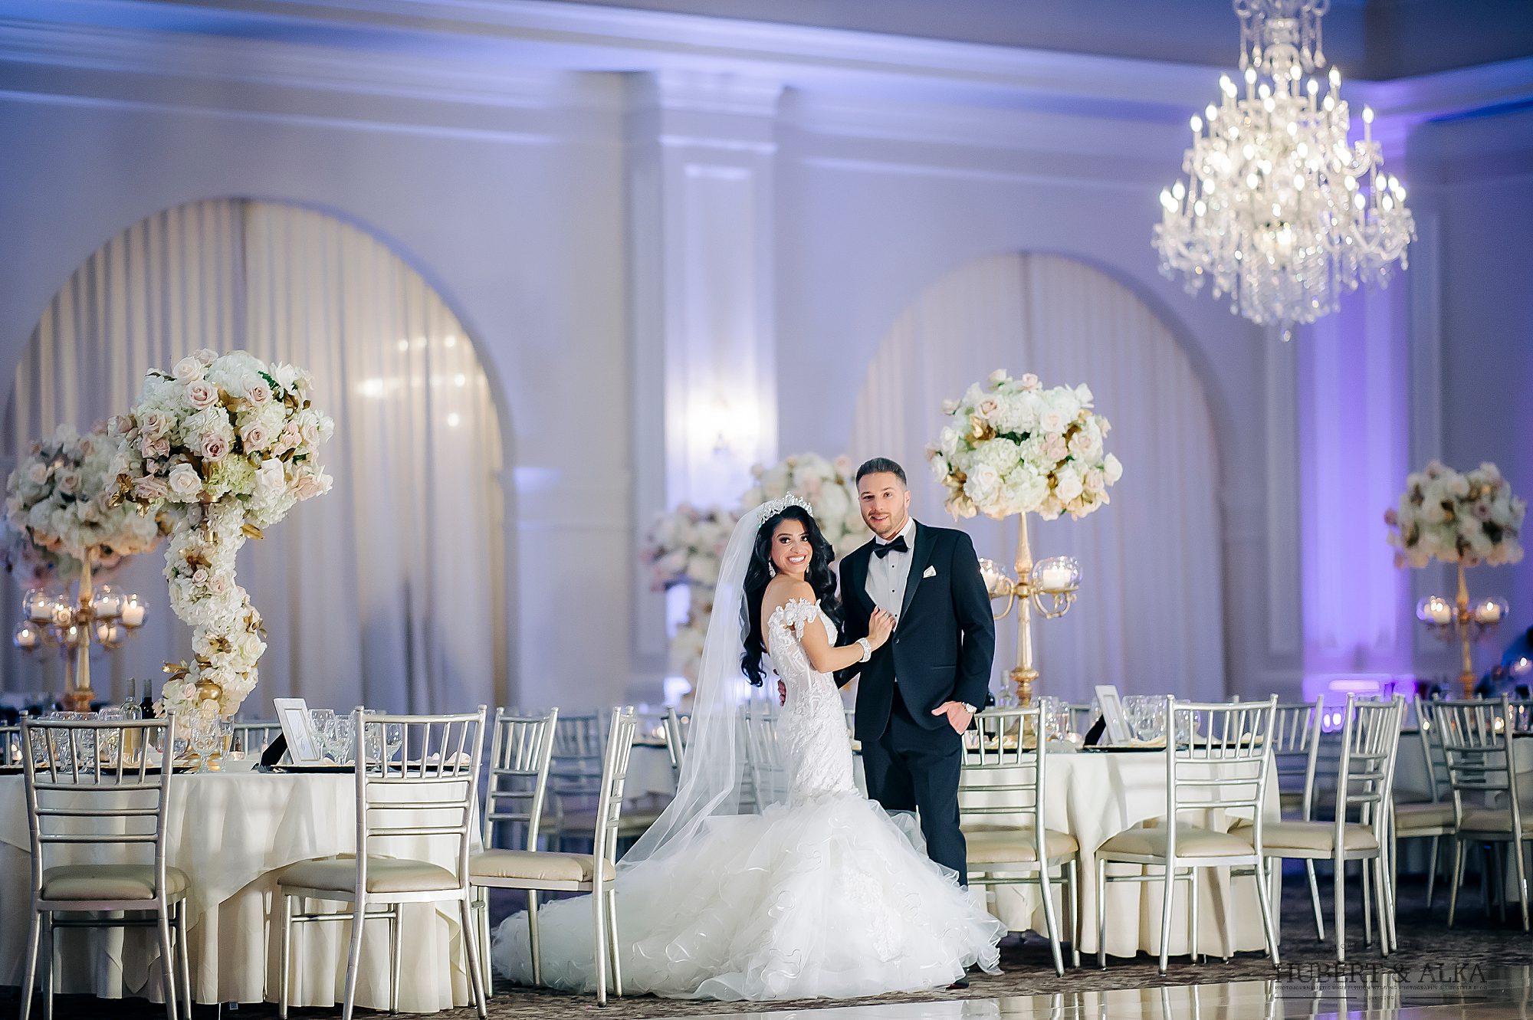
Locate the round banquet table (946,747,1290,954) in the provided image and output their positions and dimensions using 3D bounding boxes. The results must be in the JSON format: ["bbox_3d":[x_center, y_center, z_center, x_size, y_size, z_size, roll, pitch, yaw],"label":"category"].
[{"bbox_3d":[0.974,1.273,16.550,1.830,0.760,1.830,-1,-3,0],"label":"round banquet table"}]

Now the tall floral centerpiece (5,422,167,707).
[{"bbox_3d":[-2.829,0.346,18.600,0.690,1.420,0.690,-1,-3,0],"label":"tall floral centerpiece"}]

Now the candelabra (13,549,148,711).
[{"bbox_3d":[-2.846,0.612,18.550,0.540,0.870,0.520,-1,-3,0],"label":"candelabra"}]

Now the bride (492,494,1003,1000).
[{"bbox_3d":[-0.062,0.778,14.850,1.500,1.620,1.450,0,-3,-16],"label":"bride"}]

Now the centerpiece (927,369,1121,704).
[{"bbox_3d":[0.959,0.189,16.600,0.710,1.400,0.710,-1,-3,0],"label":"centerpiece"}]

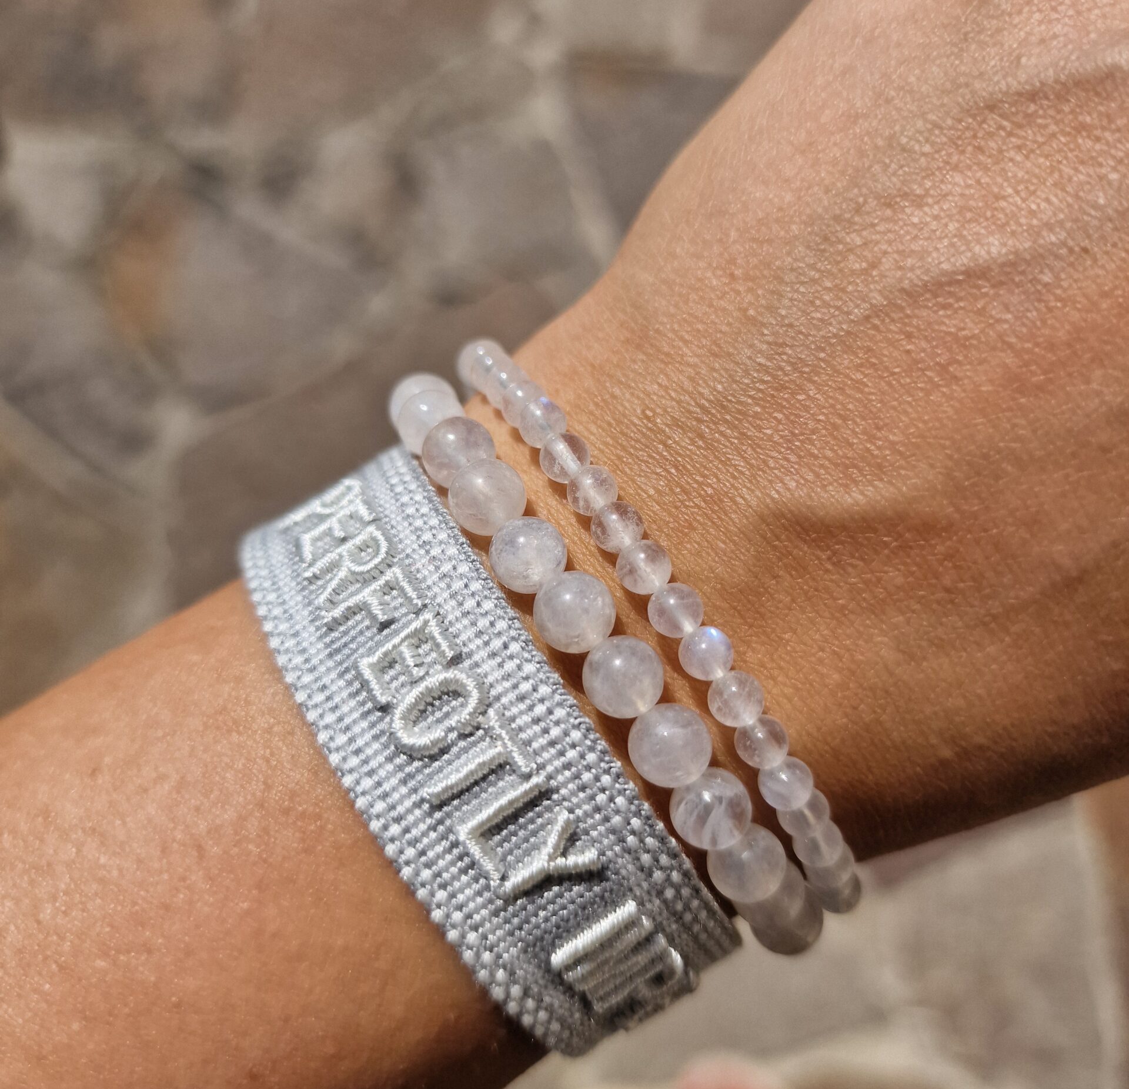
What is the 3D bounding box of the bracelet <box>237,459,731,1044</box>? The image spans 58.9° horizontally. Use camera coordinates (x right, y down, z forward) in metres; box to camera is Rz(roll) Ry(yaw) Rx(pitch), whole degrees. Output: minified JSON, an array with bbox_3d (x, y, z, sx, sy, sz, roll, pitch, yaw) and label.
[{"bbox_3d":[-0.008,0.018,0.101,0.018,0.045,0.060,-35,68,-3],"label":"bracelet"}]

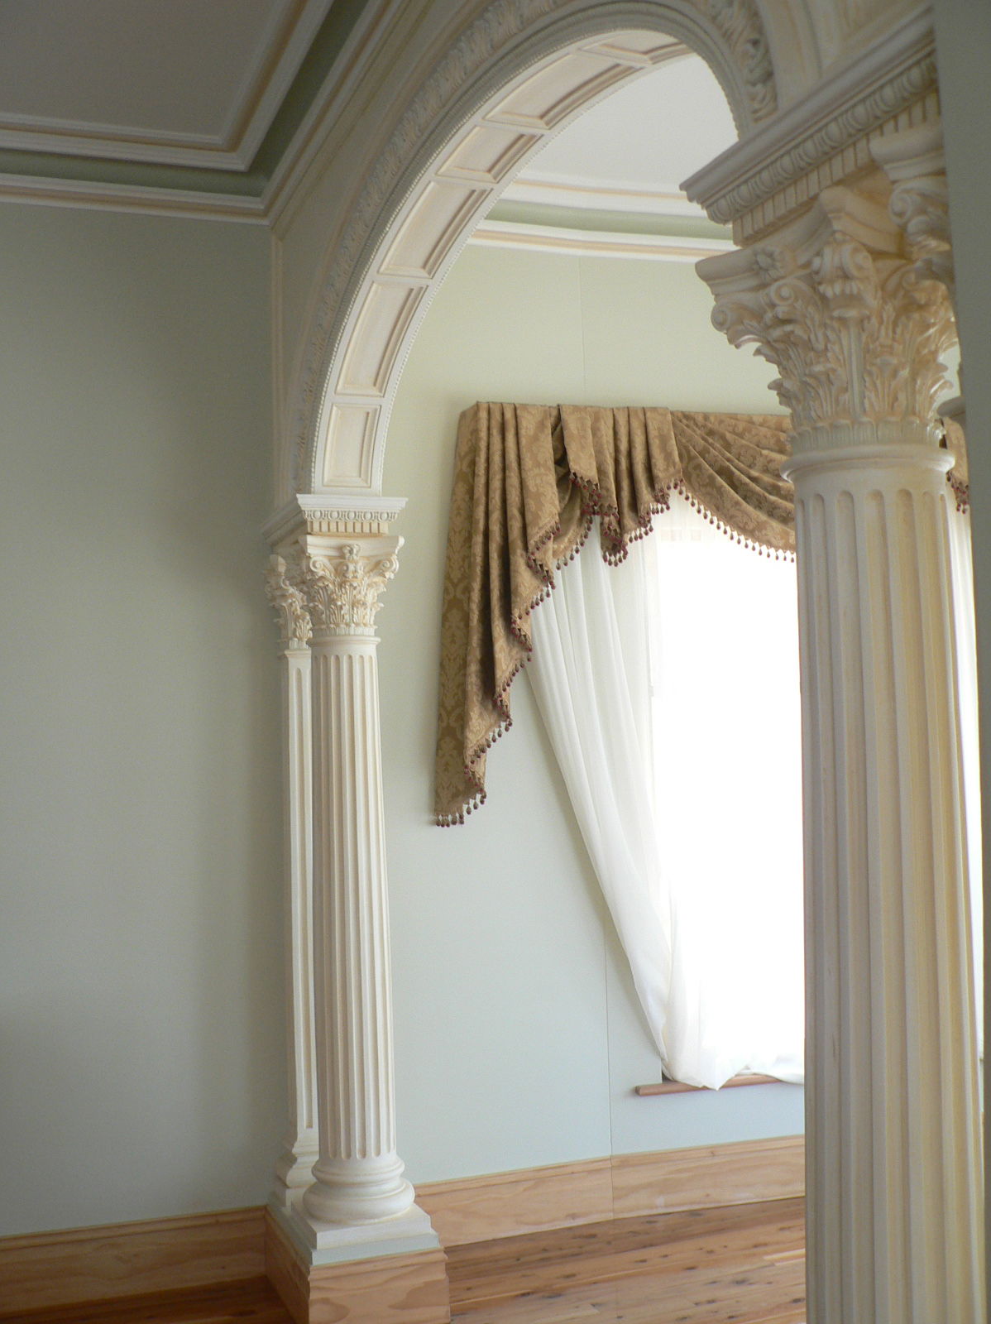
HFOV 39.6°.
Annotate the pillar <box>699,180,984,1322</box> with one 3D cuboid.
[{"bbox_3d":[0.427,0.396,1.471,0.283,1.735,0.283,0,-4,-21],"label":"pillar"}]

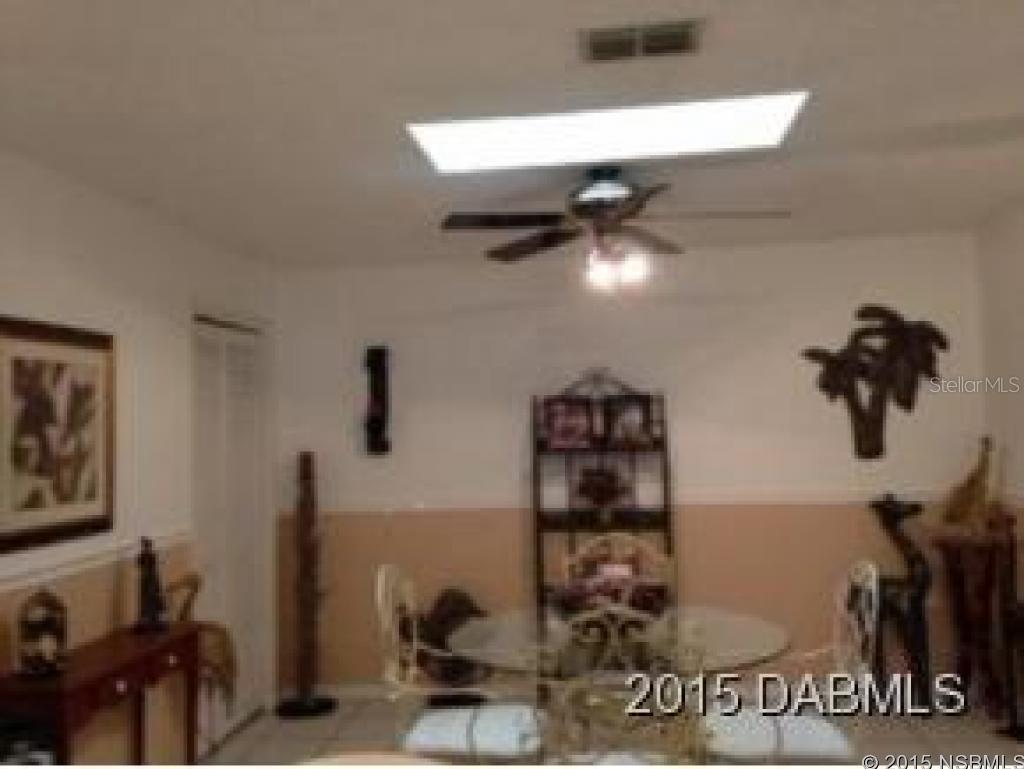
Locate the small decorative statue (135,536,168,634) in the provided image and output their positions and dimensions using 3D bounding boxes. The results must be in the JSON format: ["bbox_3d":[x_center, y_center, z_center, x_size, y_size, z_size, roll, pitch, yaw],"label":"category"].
[{"bbox_3d":[-1.378,0.761,3.727,0.105,0.340,0.100,0,-3,-38],"label":"small decorative statue"}]

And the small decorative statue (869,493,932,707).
[{"bbox_3d":[1.965,1.097,5.028,0.360,1.090,0.200,-2,-3,21],"label":"small decorative statue"}]

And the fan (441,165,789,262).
[{"bbox_3d":[0.367,-0.609,3.666,1.300,0.420,1.280,-2,-2,6],"label":"fan"}]

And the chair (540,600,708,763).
[{"bbox_3d":[0.340,1.101,2.901,0.460,1.000,0.570,-2,-2,6],"label":"chair"}]

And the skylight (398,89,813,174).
[{"bbox_3d":[0.301,-0.848,3.269,1.220,0.060,0.580,-2,-2,6],"label":"skylight"}]

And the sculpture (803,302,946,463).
[{"bbox_3d":[1.949,-0.018,5.243,0.757,0.830,0.050,-2,-2,6],"label":"sculpture"}]

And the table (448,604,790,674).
[{"bbox_3d":[0.381,1.251,3.414,1.170,0.740,1.170,-2,-2,6],"label":"table"}]

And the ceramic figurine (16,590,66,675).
[{"bbox_3d":[-1.490,0.787,3.094,0.130,0.245,0.100,0,-3,-38],"label":"ceramic figurine"}]

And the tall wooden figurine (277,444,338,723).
[{"bbox_3d":[-1.118,1.043,5.228,0.300,1.380,0.270,-1,-2,-8],"label":"tall wooden figurine"}]

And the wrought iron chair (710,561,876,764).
[{"bbox_3d":[0.912,1.099,3.251,0.570,1.000,0.470,-2,-2,6],"label":"wrought iron chair"}]

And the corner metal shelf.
[{"bbox_3d":[0.483,0.804,5.163,0.700,1.760,0.360,-2,-2,6],"label":"corner metal shelf"}]

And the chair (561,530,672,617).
[{"bbox_3d":[0.441,1.141,4.028,0.480,1.000,0.530,-2,-2,6],"label":"chair"}]

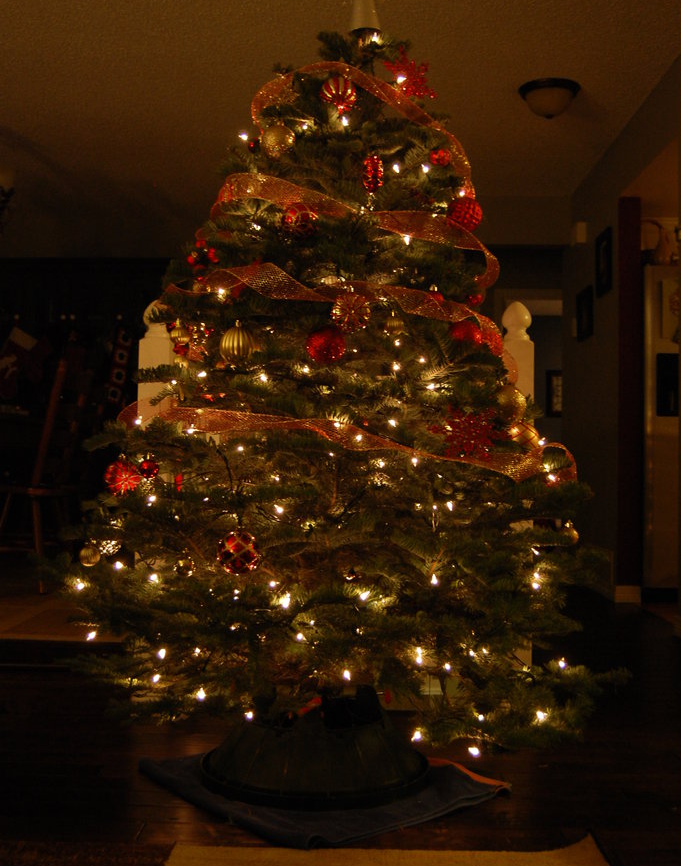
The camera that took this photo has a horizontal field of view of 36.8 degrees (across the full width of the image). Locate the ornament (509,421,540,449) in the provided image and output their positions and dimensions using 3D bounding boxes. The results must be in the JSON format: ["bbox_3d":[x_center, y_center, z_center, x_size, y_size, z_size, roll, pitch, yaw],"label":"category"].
[{"bbox_3d":[0.423,0.008,2.360,0.078,0.078,0.078,1,-2,0],"label":"ornament"}]

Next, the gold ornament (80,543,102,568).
[{"bbox_3d":[-0.525,0.256,2.140,0.044,0.050,0.044,1,-2,0],"label":"gold ornament"}]

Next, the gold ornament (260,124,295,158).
[{"bbox_3d":[-0.142,-0.659,2.300,0.077,0.079,0.077,1,-2,0],"label":"gold ornament"}]

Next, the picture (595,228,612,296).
[{"bbox_3d":[1.442,-0.935,5.610,0.025,0.340,0.300,1,-2,2],"label":"picture"}]

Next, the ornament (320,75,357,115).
[{"bbox_3d":[-0.004,-0.722,2.190,0.077,0.085,0.077,1,-2,1],"label":"ornament"}]

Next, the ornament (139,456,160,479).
[{"bbox_3d":[-0.394,0.071,2.110,0.041,0.049,0.041,1,-2,0],"label":"ornament"}]

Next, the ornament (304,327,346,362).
[{"bbox_3d":[-0.029,-0.170,1.980,0.076,0.073,0.076,1,-2,1],"label":"ornament"}]

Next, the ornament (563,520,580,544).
[{"bbox_3d":[0.483,0.211,2.160,0.043,0.056,0.043,1,-2,1],"label":"ornament"}]

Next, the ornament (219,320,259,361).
[{"bbox_3d":[-0.214,-0.191,2.140,0.077,0.087,0.077,1,-2,0],"label":"ornament"}]

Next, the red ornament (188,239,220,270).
[{"bbox_3d":[-0.298,-0.384,2.212,0.069,0.069,0.065,1,-2,1],"label":"red ornament"}]

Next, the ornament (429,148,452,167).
[{"bbox_3d":[0.213,-0.587,2.180,0.045,0.044,0.045,1,-2,1],"label":"ornament"}]

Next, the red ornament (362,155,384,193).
[{"bbox_3d":[0.068,-0.534,2.110,0.043,0.079,0.043,1,-2,1],"label":"red ornament"}]

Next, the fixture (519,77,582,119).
[{"bbox_3d":[0.972,-1.534,4.758,0.285,0.138,0.285,1,-2,1],"label":"fixture"}]

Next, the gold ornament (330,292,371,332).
[{"bbox_3d":[0.020,-0.248,2.090,0.081,0.082,0.076,1,-2,0],"label":"gold ornament"}]

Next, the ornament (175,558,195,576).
[{"bbox_3d":[-0.296,0.253,1.939,0.038,0.038,0.038,1,-2,1],"label":"ornament"}]

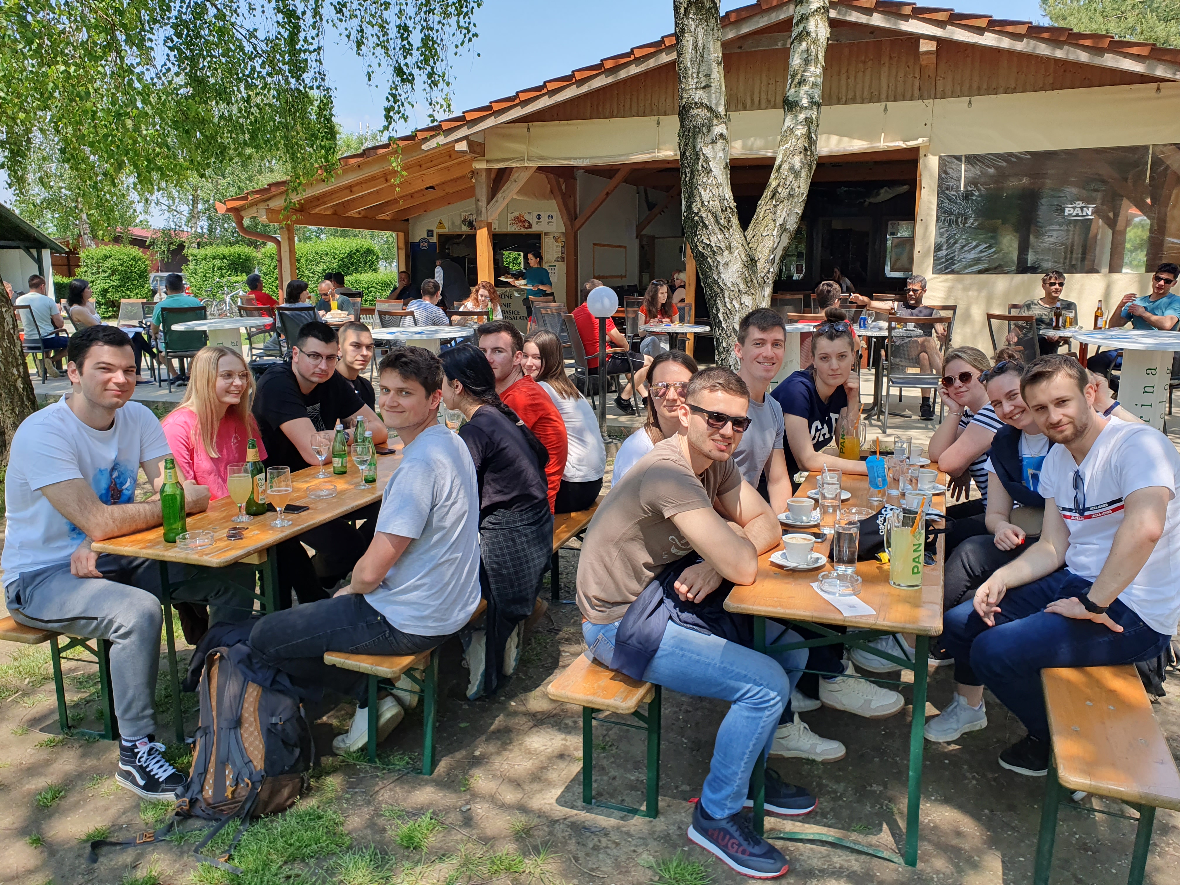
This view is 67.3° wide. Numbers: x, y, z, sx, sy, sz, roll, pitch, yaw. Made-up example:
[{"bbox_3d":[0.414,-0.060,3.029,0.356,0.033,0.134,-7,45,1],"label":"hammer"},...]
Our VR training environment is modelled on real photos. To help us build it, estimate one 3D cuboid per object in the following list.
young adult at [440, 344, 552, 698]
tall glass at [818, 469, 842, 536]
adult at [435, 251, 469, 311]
[{"bbox_3d":[-0.460,0.285,3.410,0.720,1.318,0.480,6,12,29],"label":"young adult"},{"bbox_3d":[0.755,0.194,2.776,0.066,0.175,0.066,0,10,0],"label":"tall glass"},{"bbox_3d":[-2.187,-2.175,14.171,0.520,1.700,0.420,-6,13,-27],"label":"adult"}]

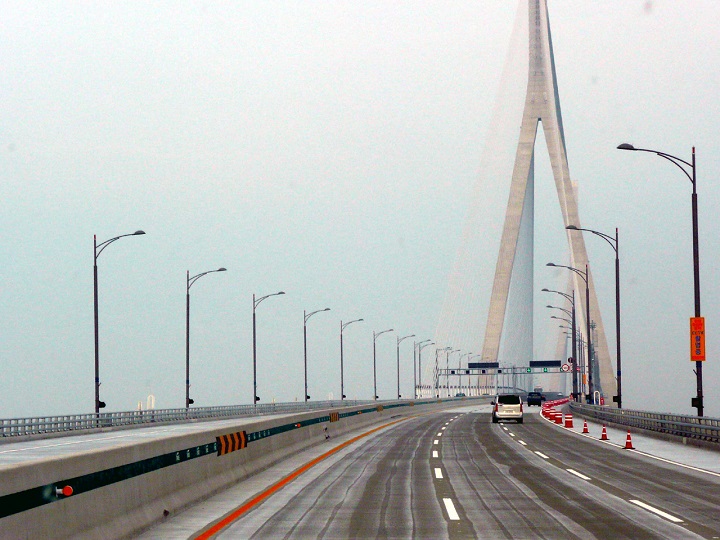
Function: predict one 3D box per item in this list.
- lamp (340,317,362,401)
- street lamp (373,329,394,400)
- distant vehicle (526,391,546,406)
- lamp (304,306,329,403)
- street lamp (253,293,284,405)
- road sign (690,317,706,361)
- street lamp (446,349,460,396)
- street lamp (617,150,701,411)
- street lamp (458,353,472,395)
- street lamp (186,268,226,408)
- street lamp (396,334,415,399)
[{"bbox_3d":[-0.937,12.770,340.829,3.250,11.800,0.400,-1,-3,5],"label":"lamp"},{"bbox_3d":[3.909,15.432,390.822,3.250,11.800,0.400,-1,-3,6],"label":"street lamp"},{"bbox_3d":[24.937,18.464,352.287,1.860,1.790,4.600,-1,-3,5],"label":"distant vehicle"},{"bbox_3d":[-5.007,10.613,296.843,3.250,11.800,0.400,-1,-3,5],"label":"lamp"},{"bbox_3d":[-8.997,8.179,247.162,3.250,11.800,0.400,-1,-3,4],"label":"street lamp"},{"bbox_3d":[13.914,2.850,101.800,0.610,1.800,0.060,-1,-4,2],"label":"road sign"},{"bbox_3d":[22.206,24.970,582.837,3.250,11.800,0.400,-1,-3,5],"label":"street lamp"},{"bbox_3d":[12.469,0.879,102.438,3.200,12.100,0.400,-1,-4,2],"label":"street lamp"},{"bbox_3d":[27.432,27.596,640.237,3.200,12.100,0.400,-1,-4,6],"label":"street lamp"},{"bbox_3d":[-12.183,5.787,197.063,3.250,11.800,0.400,-1,-3,4],"label":"street lamp"},{"bbox_3d":[8.291,17.605,436.237,3.200,12.100,0.400,-1,-4,6],"label":"street lamp"}]

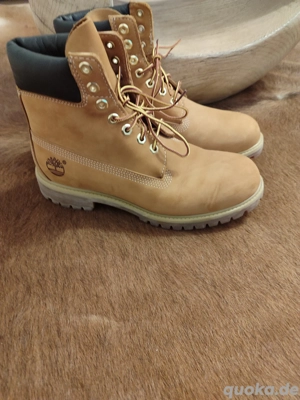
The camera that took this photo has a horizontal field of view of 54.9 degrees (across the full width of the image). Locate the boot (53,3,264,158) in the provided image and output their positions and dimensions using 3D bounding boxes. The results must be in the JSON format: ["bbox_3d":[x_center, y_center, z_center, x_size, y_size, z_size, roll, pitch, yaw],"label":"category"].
[{"bbox_3d":[0.021,-0.171,0.423,0.306,0.198,0.110,11,46,12],"label":"boot"}]

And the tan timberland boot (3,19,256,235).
[{"bbox_3d":[-0.006,-0.082,0.325,0.306,0.208,0.110,6,45,7],"label":"tan timberland boot"}]

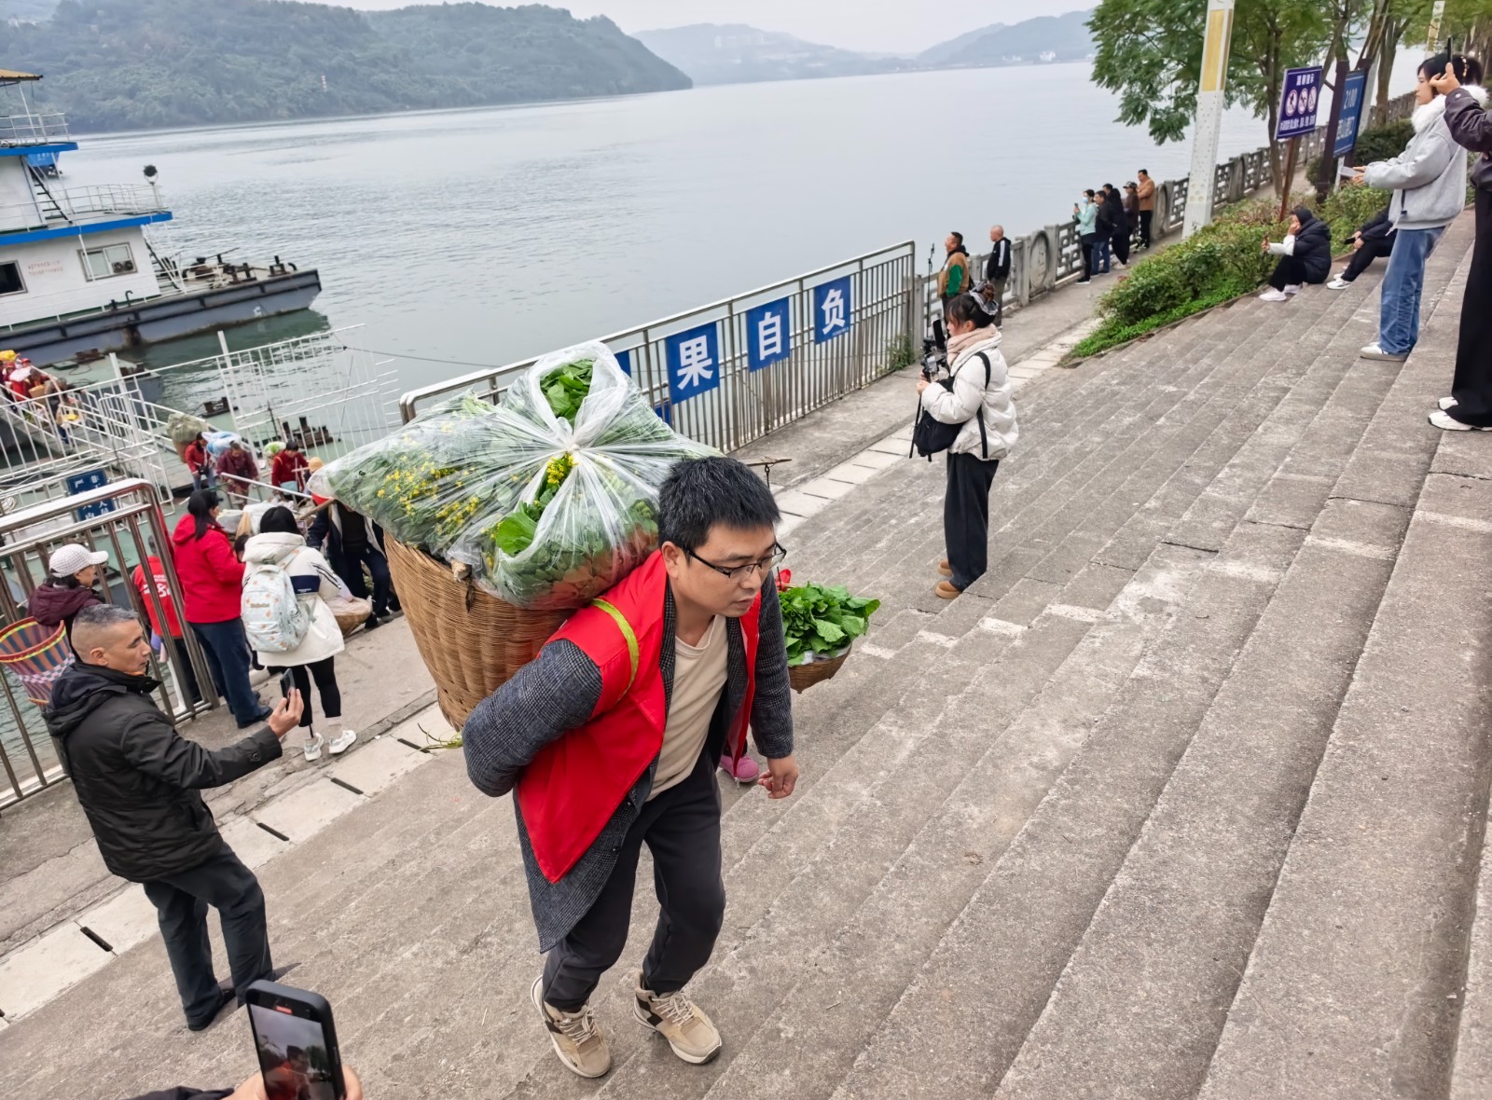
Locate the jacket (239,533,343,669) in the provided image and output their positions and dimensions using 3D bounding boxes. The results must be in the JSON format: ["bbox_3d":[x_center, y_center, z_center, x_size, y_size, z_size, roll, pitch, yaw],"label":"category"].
[{"bbox_3d":[-2.749,0.299,6.263,0.600,0.820,0.440,1,25,7],"label":"jacket"}]

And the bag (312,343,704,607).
[{"bbox_3d":[-0.484,-0.200,2.135,0.800,0.450,0.560,0,25,5],"label":"bag"}]

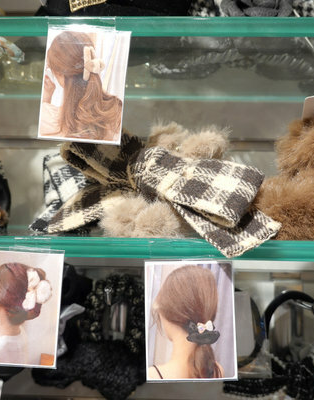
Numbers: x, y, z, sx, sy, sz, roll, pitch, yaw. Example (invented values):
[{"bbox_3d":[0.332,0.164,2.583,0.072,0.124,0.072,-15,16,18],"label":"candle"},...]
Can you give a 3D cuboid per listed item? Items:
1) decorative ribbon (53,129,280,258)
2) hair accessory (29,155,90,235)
[{"bbox_3d":[0.003,-0.003,0.397,0.157,0.082,0.055,0,-1,16],"label":"decorative ribbon"},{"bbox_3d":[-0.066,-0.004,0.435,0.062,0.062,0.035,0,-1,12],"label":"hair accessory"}]

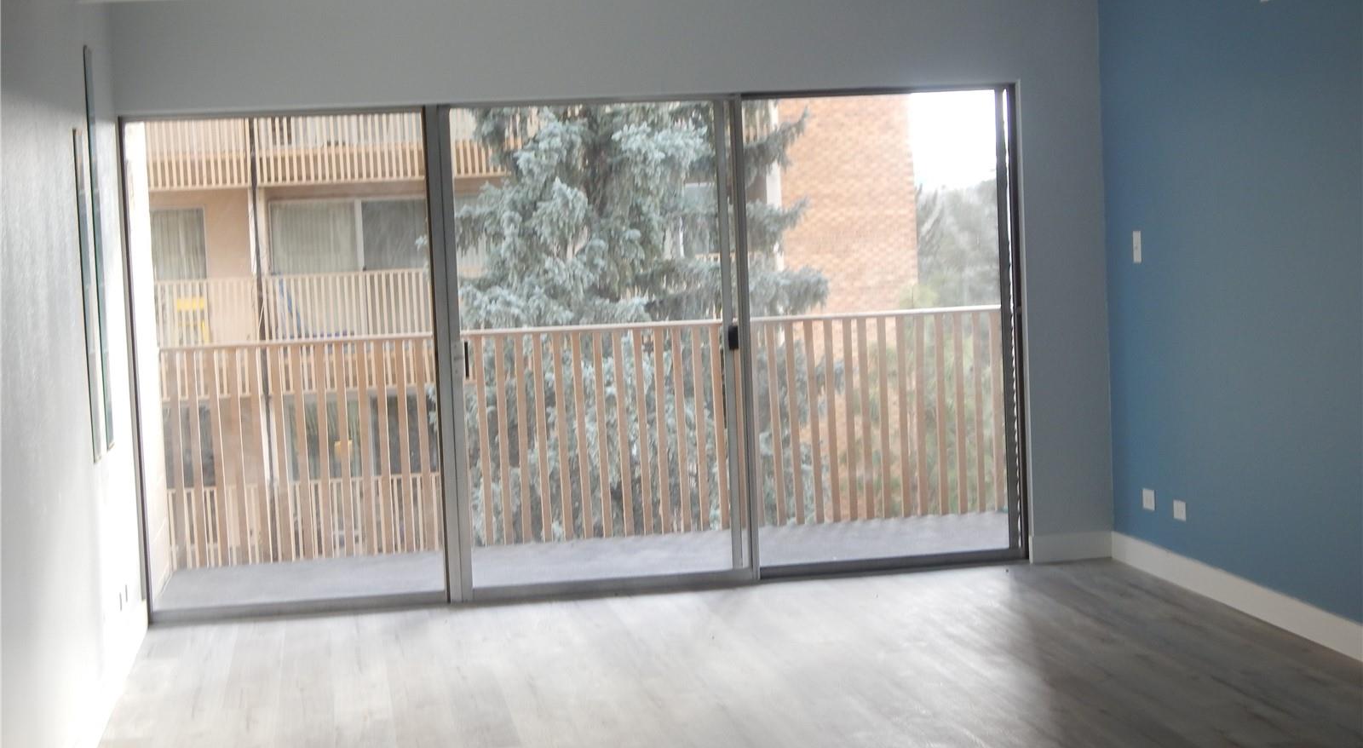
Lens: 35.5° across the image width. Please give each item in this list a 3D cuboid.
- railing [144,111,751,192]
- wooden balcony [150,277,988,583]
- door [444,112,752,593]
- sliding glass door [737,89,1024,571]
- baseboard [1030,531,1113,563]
[{"bbox_3d":[-2.991,-3.375,28.442,8.429,1.500,0.100,-3,4,-9],"label":"railing"},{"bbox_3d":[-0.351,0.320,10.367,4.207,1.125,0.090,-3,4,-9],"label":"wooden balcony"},{"bbox_3d":[-0.358,-0.117,8.704,1.239,1.989,0.060,-3,4,-9],"label":"door"},{"bbox_3d":[0.830,-0.185,8.910,1.224,1.989,0.060,-3,4,-9],"label":"sliding glass door"},{"bbox_3d":[1.657,0.733,8.995,0.337,0.119,0.016,-3,4,-9],"label":"baseboard"}]

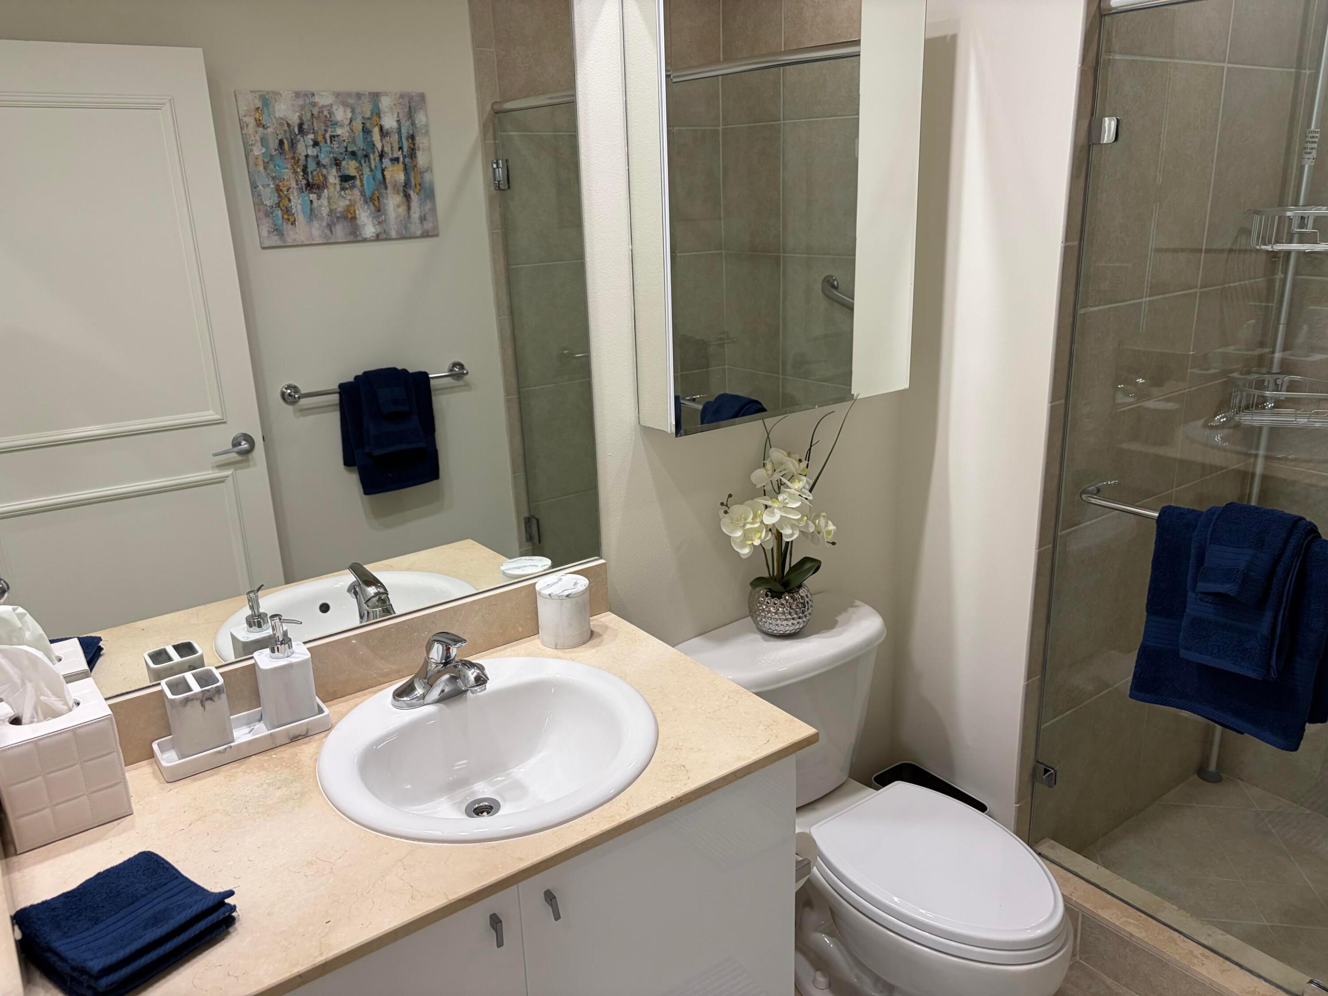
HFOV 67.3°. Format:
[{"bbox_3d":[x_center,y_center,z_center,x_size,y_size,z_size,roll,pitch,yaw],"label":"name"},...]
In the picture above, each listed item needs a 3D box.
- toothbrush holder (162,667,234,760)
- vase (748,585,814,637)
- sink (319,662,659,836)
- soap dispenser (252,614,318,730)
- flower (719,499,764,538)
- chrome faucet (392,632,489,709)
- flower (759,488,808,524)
[{"bbox_3d":[-0.658,0.312,1.414,0.072,0.112,0.066,-14,21,-34],"label":"toothbrush holder"},{"bbox_3d":[0.239,0.225,2.030,0.131,0.102,0.131,-2,18,1],"label":"vase"},{"bbox_3d":[-0.246,0.422,1.474,0.484,0.180,0.484,-14,21,-34],"label":"sink"},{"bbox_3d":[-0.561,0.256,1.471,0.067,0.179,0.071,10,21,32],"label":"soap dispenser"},{"bbox_3d":[0.152,0.041,1.950,0.085,0.070,0.050,-6,18,-14],"label":"flower"},{"bbox_3d":[-0.315,0.256,1.510,0.160,0.120,0.180,-14,21,-34],"label":"chrome faucet"},{"bbox_3d":[0.234,0.016,1.945,0.094,0.064,0.055,-4,18,-7],"label":"flower"}]

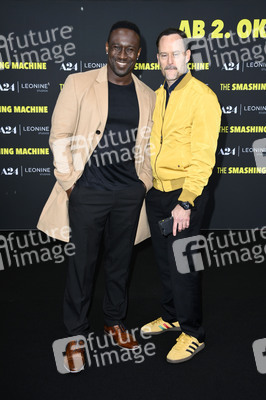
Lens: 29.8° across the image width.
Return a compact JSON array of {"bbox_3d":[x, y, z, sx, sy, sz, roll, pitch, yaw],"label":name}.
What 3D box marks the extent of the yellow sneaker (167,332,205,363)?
[{"bbox_3d":[0.312,0.830,2.870,0.290,0.115,0.106,-11,17,-40],"label":"yellow sneaker"}]

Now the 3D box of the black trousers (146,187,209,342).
[{"bbox_3d":[0.258,0.356,2.926,0.400,0.970,0.285,11,17,41],"label":"black trousers"}]

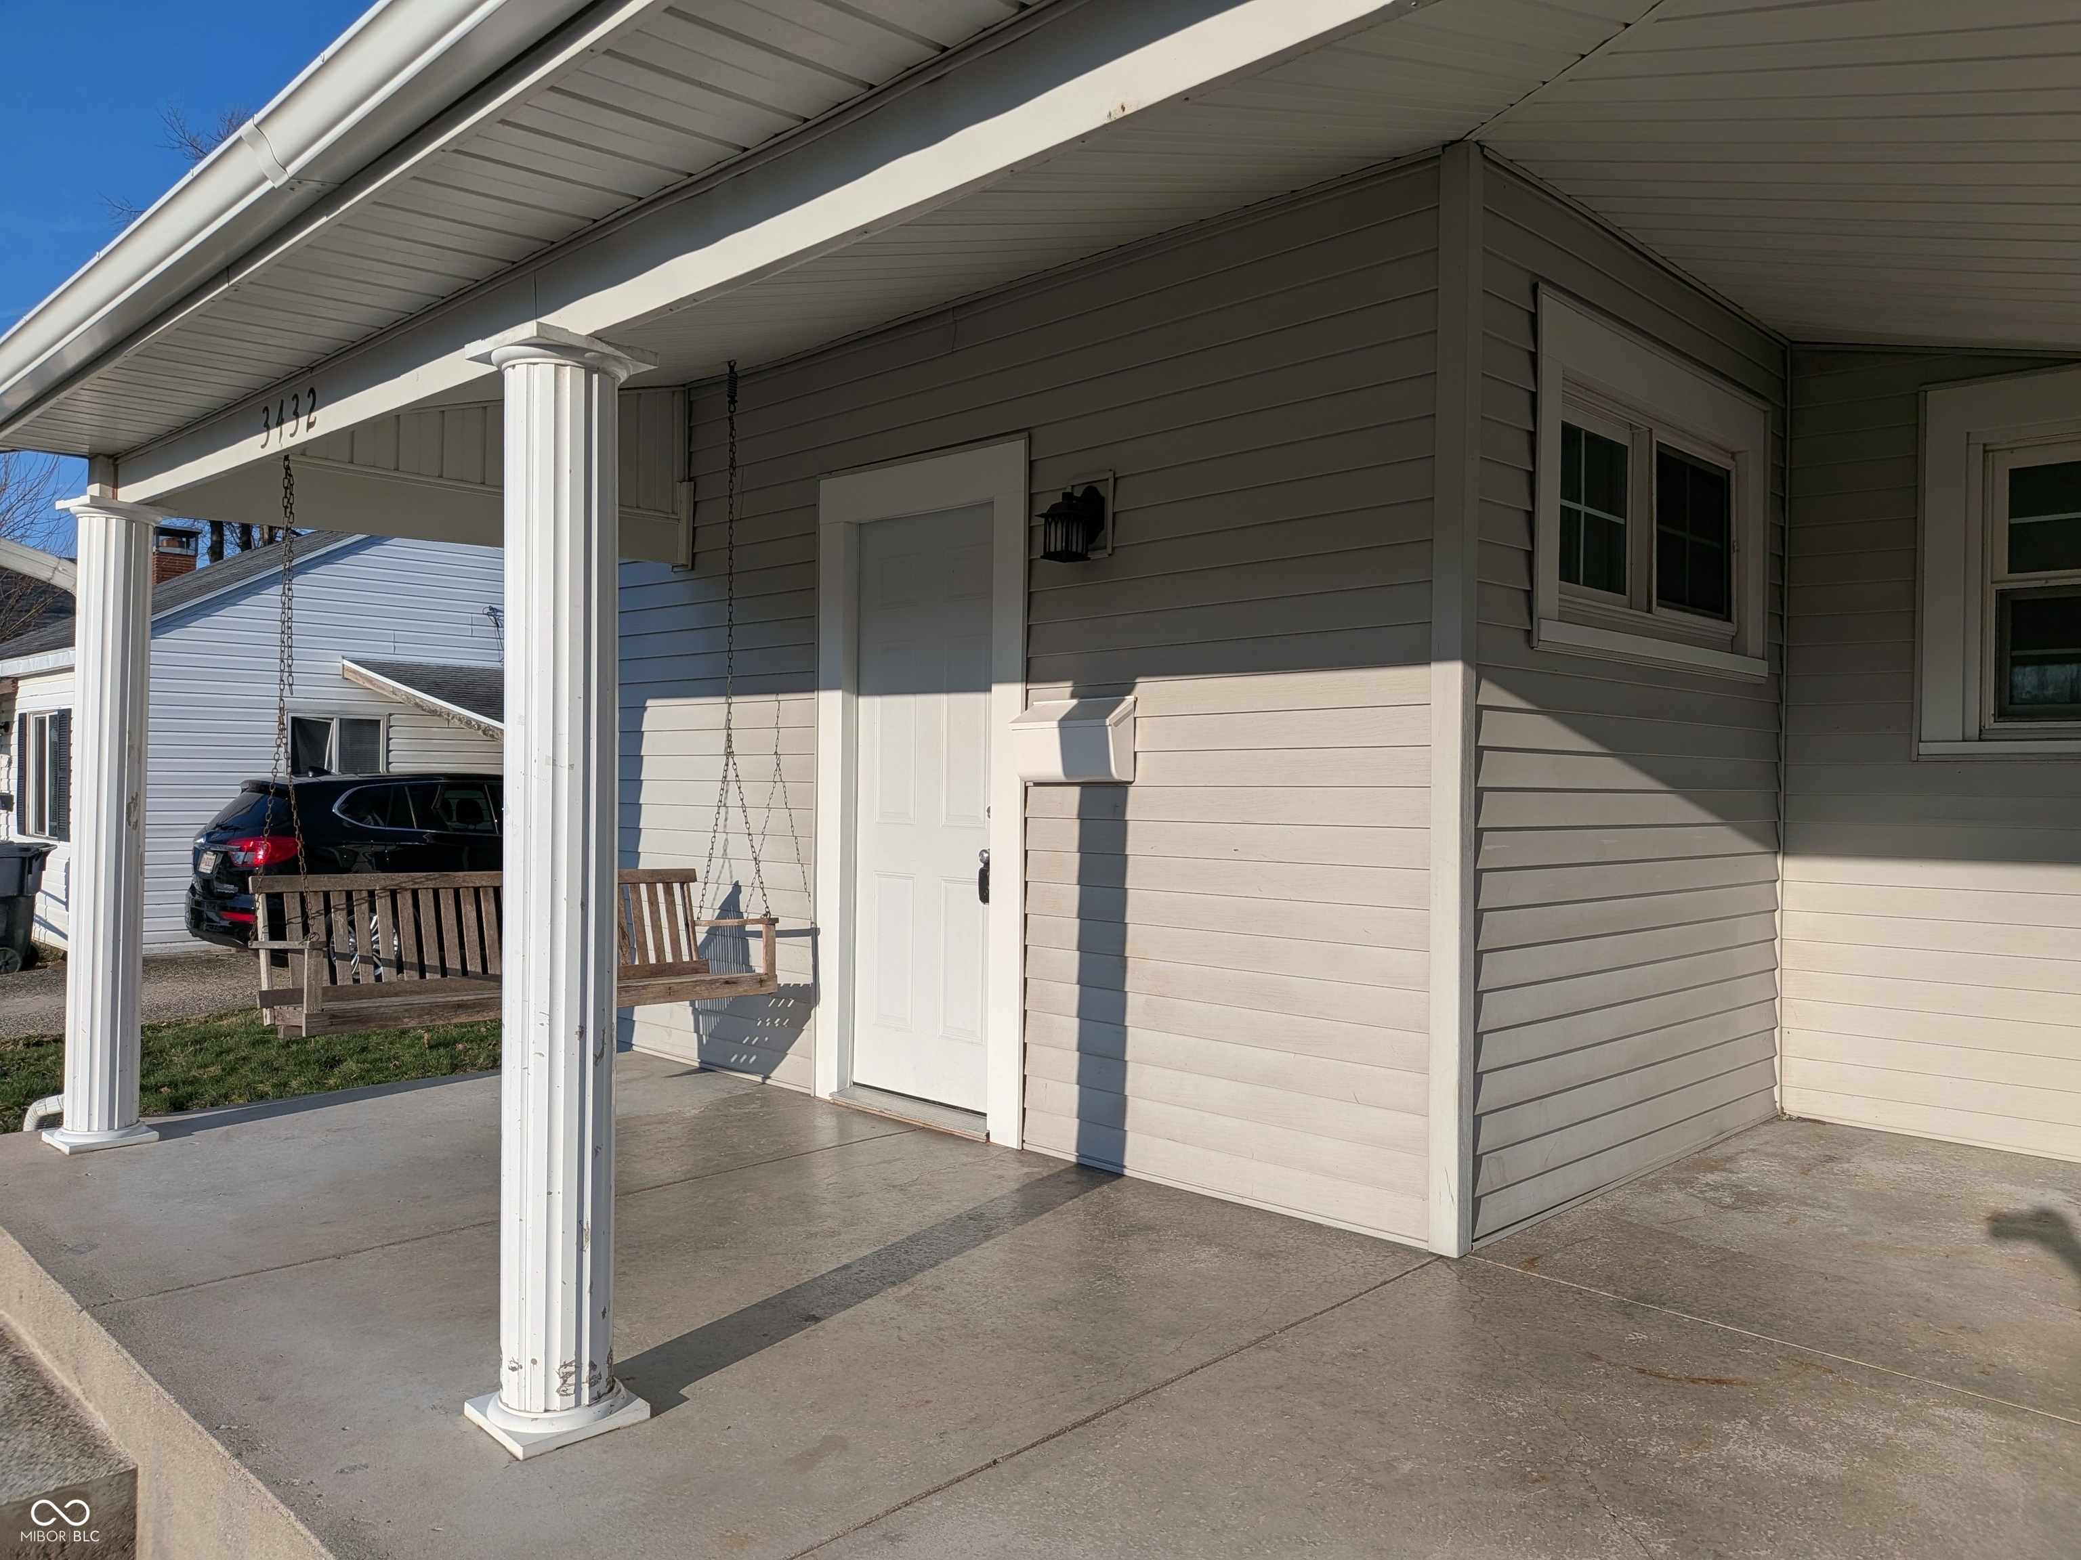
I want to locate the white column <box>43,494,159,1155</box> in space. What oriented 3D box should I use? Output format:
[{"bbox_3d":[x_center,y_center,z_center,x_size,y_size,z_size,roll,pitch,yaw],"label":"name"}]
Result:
[{"bbox_3d":[-2.933,0.140,4.522,0.240,1.960,0.240,0,-1,45],"label":"white column"}]

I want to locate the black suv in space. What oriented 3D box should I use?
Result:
[{"bbox_3d":[-5.244,0.814,13.399,1.840,1.690,4.670,0,-1,45],"label":"black suv"}]

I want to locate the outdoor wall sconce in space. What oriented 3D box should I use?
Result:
[{"bbox_3d":[0.093,-0.756,4.223,0.120,0.233,0.185,0,-1,45],"label":"outdoor wall sconce"}]

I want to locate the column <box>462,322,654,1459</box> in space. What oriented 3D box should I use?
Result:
[{"bbox_3d":[-0.854,0.185,2.582,0.240,1.900,0.240,0,-1,45],"label":"column"}]

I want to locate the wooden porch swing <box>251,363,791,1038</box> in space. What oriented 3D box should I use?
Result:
[{"bbox_3d":[-1.653,-0.397,4.719,0.551,2.272,1.564,0,-1,45],"label":"wooden porch swing"}]

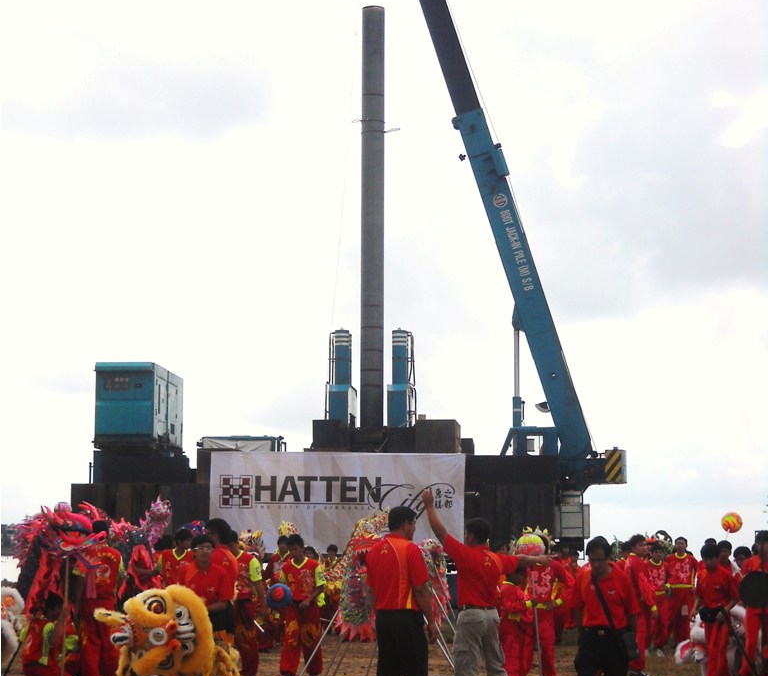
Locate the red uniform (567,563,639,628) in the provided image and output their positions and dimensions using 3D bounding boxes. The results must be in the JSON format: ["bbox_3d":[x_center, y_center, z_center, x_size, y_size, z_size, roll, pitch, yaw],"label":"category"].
[{"bbox_3d":[1.650,1.929,14.375,0.530,0.480,0.340,-1,-6,12],"label":"red uniform"}]

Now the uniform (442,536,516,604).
[{"bbox_3d":[0.741,1.798,14.893,0.550,0.560,0.340,2,-6,-15],"label":"uniform"}]

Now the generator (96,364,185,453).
[{"bbox_3d":[-6.112,1.779,48.293,1.441,2.000,4.100,0,-6,3],"label":"generator"}]

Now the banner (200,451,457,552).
[{"bbox_3d":[-1.128,3.877,45.247,6.051,2.396,0.050,0,-6,2],"label":"banner"}]

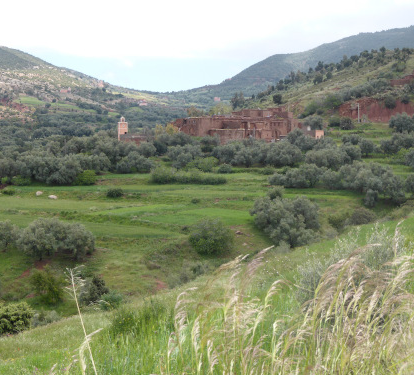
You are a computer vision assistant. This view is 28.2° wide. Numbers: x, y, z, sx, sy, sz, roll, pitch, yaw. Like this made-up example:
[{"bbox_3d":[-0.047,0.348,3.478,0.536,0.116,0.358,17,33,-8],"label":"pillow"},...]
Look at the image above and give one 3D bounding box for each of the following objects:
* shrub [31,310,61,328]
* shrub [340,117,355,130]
[{"bbox_3d":[-8.773,7.215,45.000,1.640,0.980,1.480,0,4,0],"label":"shrub"},{"bbox_3d":[46.930,-21.377,275.000,5.340,4.680,5.080,0,4,0],"label":"shrub"}]

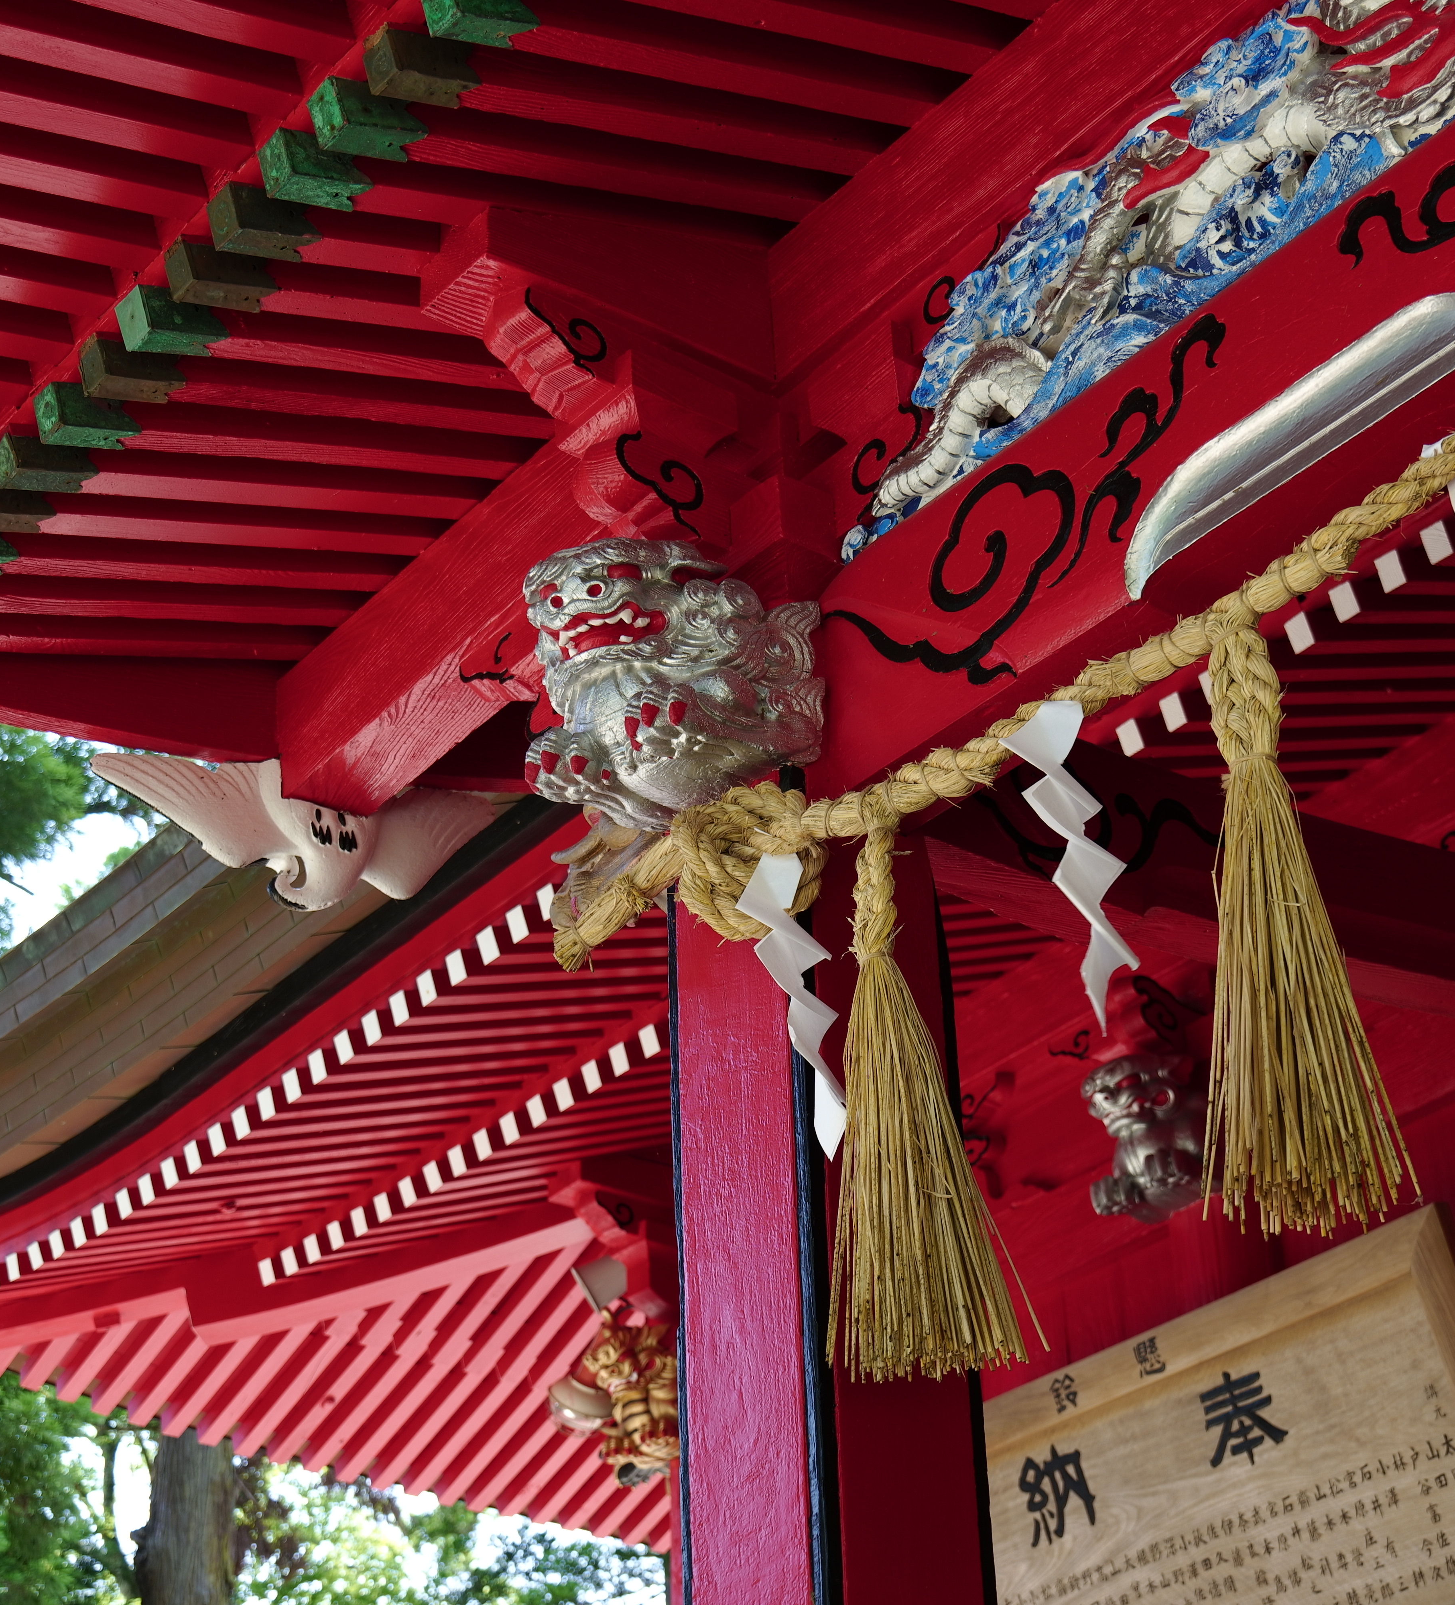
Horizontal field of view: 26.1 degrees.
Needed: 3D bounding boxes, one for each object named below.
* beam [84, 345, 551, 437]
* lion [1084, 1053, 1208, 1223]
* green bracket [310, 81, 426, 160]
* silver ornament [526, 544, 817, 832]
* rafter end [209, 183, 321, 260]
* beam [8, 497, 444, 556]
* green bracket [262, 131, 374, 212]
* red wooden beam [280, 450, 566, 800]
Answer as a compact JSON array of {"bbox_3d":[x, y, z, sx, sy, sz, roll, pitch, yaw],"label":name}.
[{"bbox_3d":[-0.512,-0.547,4.159,0.749,0.064,0.051,0,-24,-41],"label":"beam"},{"bbox_3d":[0.793,0.623,5.850,0.225,0.261,0.247,-28,-39,36],"label":"lion"},{"bbox_3d":[-0.373,-0.714,3.285,0.107,0.059,0.050,0,-25,-43],"label":"green bracket"},{"bbox_3d":[-0.054,-0.123,3.313,0.252,0.266,0.259,-28,-39,36],"label":"silver ornament"},{"bbox_3d":[-0.547,-0.686,3.719,0.116,0.064,0.049,0,-24,-41],"label":"rafter end"},{"bbox_3d":[-0.632,-0.369,4.063,0.641,0.059,0.050,0,-25,-43],"label":"beam"},{"bbox_3d":[-0.479,-0.734,3.641,0.116,0.064,0.049,0,-24,-41],"label":"green bracket"},{"bbox_3d":[-0.377,-0.259,4.607,0.134,0.227,0.852,19,-36,-32],"label":"red wooden beam"}]

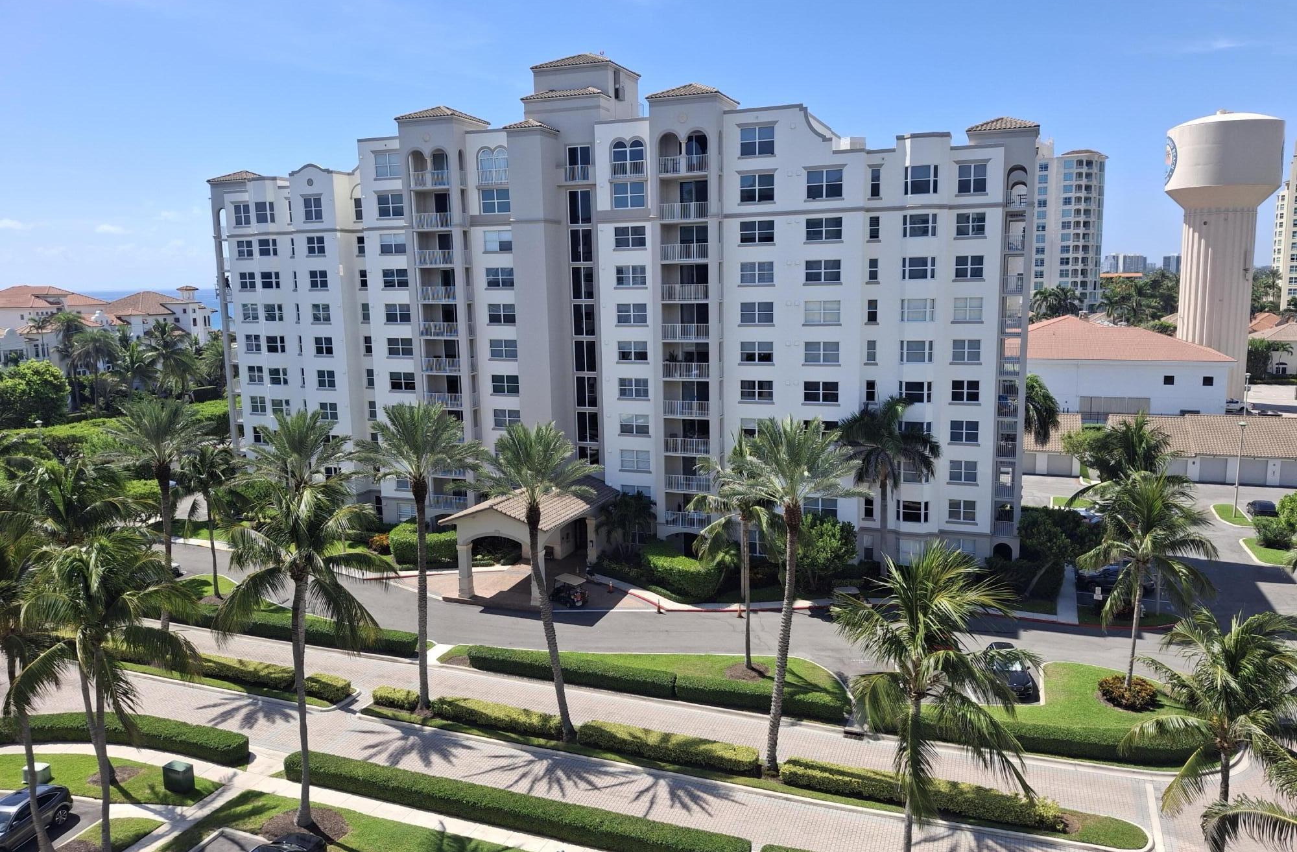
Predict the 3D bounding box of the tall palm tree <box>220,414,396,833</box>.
[{"bbox_3d":[-14.126,9.190,38.981,7.196,15.861,7.196,-1,9,0],"label":"tall palm tree"}]

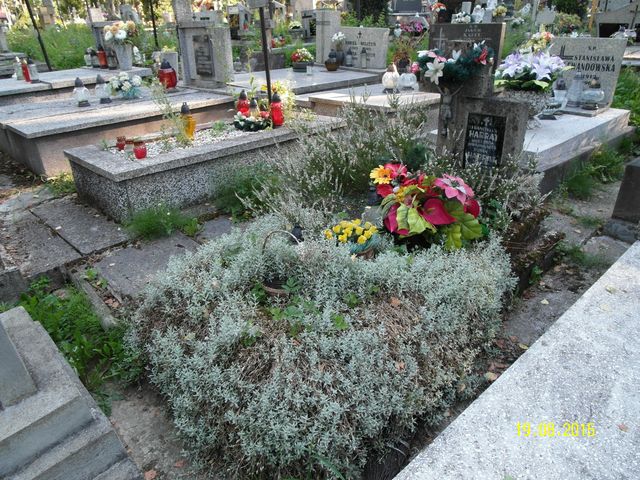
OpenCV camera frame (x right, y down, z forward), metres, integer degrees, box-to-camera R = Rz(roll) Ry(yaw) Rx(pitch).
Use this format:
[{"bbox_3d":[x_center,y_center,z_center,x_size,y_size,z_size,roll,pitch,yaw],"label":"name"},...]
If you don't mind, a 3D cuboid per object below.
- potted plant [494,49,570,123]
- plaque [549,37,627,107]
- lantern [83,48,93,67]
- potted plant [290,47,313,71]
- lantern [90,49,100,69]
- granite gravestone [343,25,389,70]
[{"bbox_3d":[1.962,-1.418,4.074,0.602,0.579,0.542,21,34,33],"label":"potted plant"},{"bbox_3d":[2.930,-1.884,4.957,0.090,0.676,0.760,-24,35,-39],"label":"plaque"},{"bbox_3d":[-3.315,-2.604,6.325,0.102,0.237,0.102,21,34,33],"label":"lantern"},{"bbox_3d":[-0.271,-2.809,6.900,0.369,0.347,0.369,1,27,0],"label":"potted plant"},{"bbox_3d":[-3.059,-2.468,6.033,0.120,0.240,0.120,-2,27,0],"label":"lantern"},{"bbox_3d":[0.661,-2.906,6.679,0.861,0.528,0.110,22,35,34],"label":"granite gravestone"}]

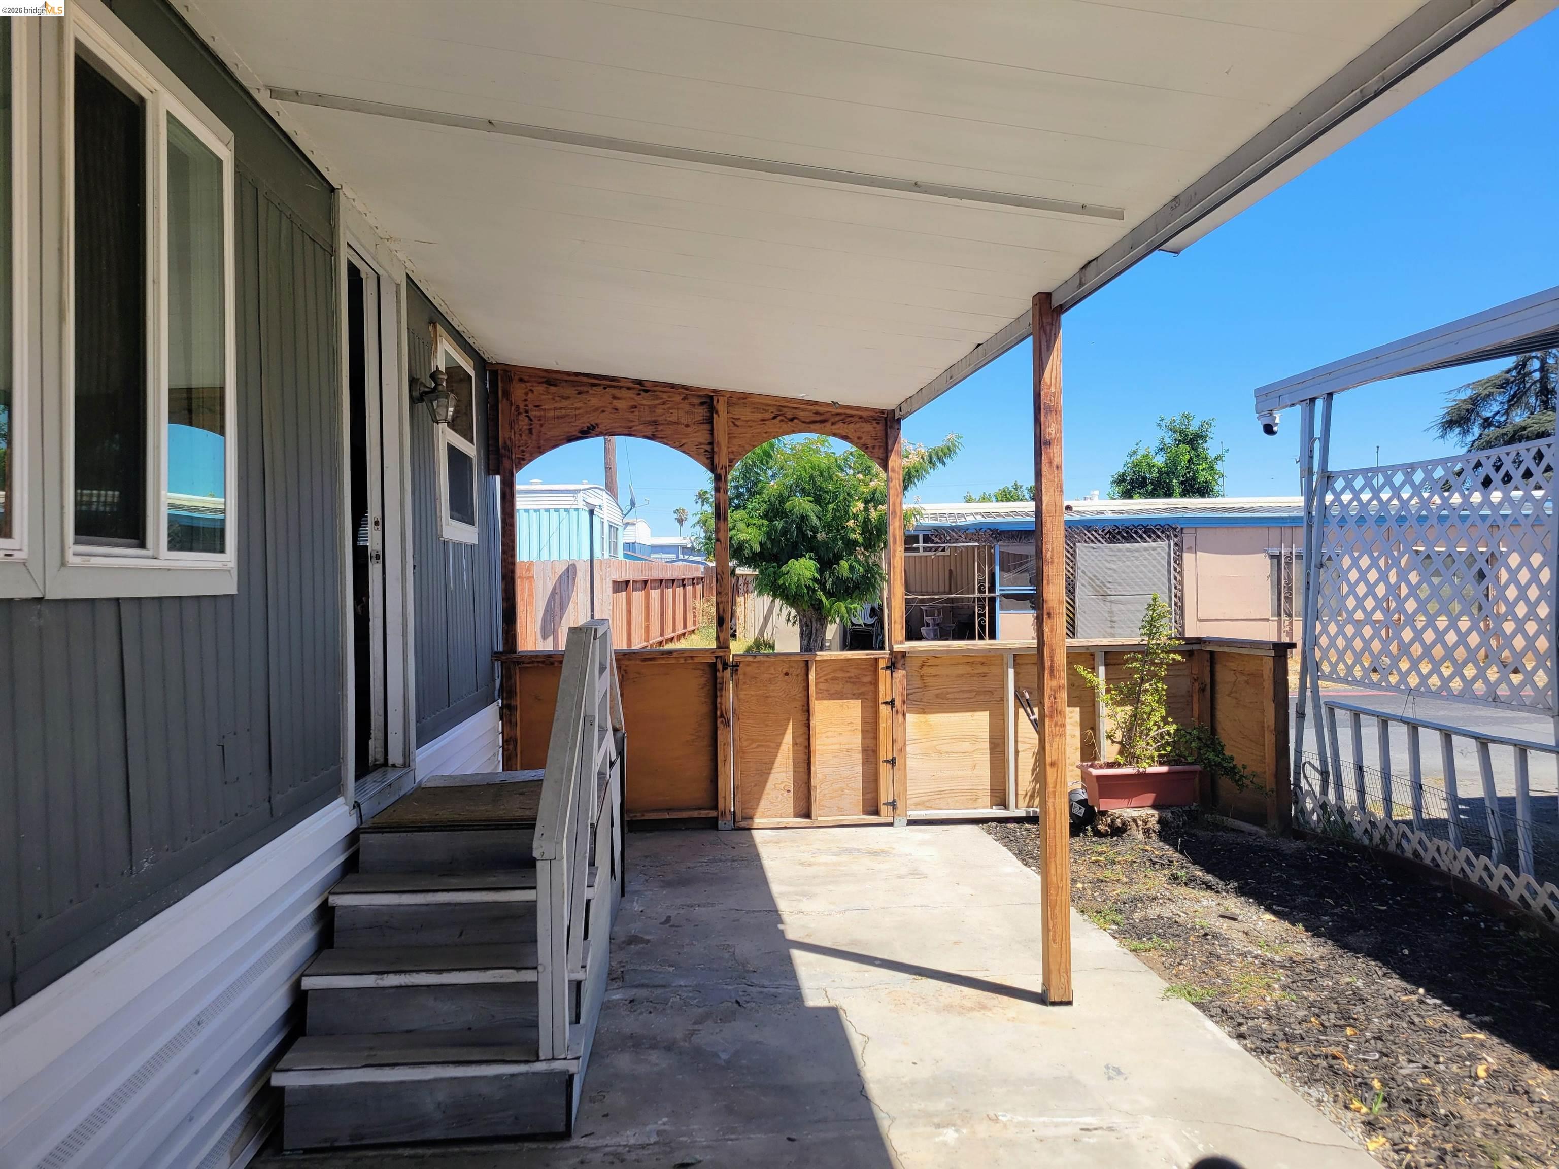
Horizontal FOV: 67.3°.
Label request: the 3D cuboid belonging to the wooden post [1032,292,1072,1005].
[{"bbox_3d":[0.967,0.227,4.170,0.091,2.505,0.091,-1,0,-5],"label":"wooden post"}]

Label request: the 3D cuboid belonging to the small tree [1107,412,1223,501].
[{"bbox_3d":[10.595,-1.687,31.939,3.100,5.960,3.100,-1,0,-5],"label":"small tree"}]

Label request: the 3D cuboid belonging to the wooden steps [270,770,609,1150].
[{"bbox_3d":[-1.020,1.153,4.052,0.815,0.710,1.900,-1,0,-5],"label":"wooden steps"}]

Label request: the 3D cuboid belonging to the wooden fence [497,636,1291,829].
[{"bbox_3d":[0.566,0.926,6.752,4.430,1.110,1.070,-1,0,-5],"label":"wooden fence"}]

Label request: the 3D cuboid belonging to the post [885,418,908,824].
[{"bbox_3d":[0.725,0.225,7.214,0.091,2.505,0.091,-1,0,-5],"label":"post"}]

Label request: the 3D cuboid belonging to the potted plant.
[{"bbox_3d":[2.130,0.678,6.901,0.740,1.240,0.420,-1,0,-13],"label":"potted plant"}]

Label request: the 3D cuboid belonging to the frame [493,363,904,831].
[{"bbox_3d":[-0.463,0.075,7.126,2.465,2.840,0.110,-1,0,-5],"label":"frame"}]

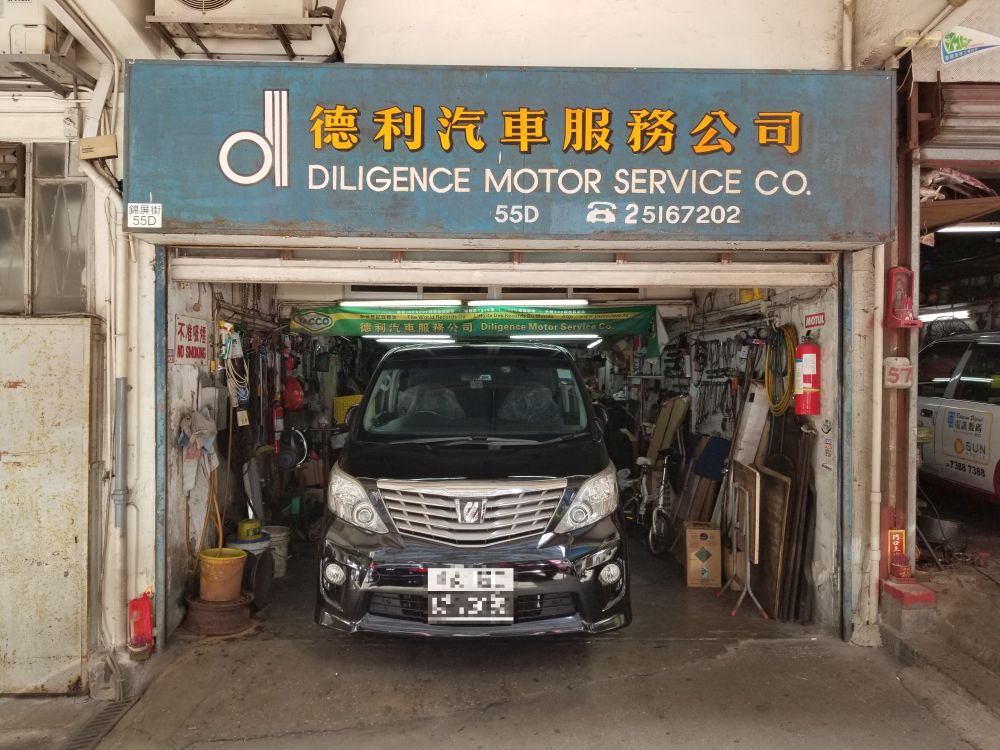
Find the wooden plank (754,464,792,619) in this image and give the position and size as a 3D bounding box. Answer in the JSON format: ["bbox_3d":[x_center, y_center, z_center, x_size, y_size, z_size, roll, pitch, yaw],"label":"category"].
[{"bbox_3d":[1.930,1.170,5.450,0.035,0.945,0.820,6,0,3],"label":"wooden plank"}]

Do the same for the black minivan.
[{"bbox_3d":[-0.155,0.700,6.470,1.840,1.900,4.860,0,0,0],"label":"black minivan"}]

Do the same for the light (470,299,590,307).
[{"bbox_3d":[0.272,-0.714,7.400,1.200,0.080,0.080,0,0,0],"label":"light"}]

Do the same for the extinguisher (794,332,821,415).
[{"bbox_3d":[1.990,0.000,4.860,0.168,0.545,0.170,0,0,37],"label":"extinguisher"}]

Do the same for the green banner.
[{"bbox_3d":[-0.280,-0.532,7.400,3.600,0.310,0.050,0,0,0],"label":"green banner"}]

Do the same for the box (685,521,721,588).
[{"bbox_3d":[1.574,1.400,5.850,0.255,0.437,0.270,0,0,6],"label":"box"}]

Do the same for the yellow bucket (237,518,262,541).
[{"bbox_3d":[-1.835,1.133,5.500,0.187,0.130,0.187,0,0,0],"label":"yellow bucket"}]

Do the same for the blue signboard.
[{"bbox_3d":[0.053,-1.244,4.240,4.330,0.965,0.100,0,0,-1],"label":"blue signboard"}]

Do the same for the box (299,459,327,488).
[{"bbox_3d":[-1.815,0.957,7.270,0.270,0.260,0.280,0,0,-11],"label":"box"}]

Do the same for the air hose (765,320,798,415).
[{"bbox_3d":[1.990,-0.045,5.320,0.130,0.655,0.360,0,0,0],"label":"air hose"}]

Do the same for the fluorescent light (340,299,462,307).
[{"bbox_3d":[-0.970,-0.714,7.400,1.200,0.080,0.080,0,0,0],"label":"fluorescent light"}]

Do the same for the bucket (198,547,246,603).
[{"bbox_3d":[-1.820,1.312,4.920,0.315,0.310,0.315,0,0,0],"label":"bucket"}]

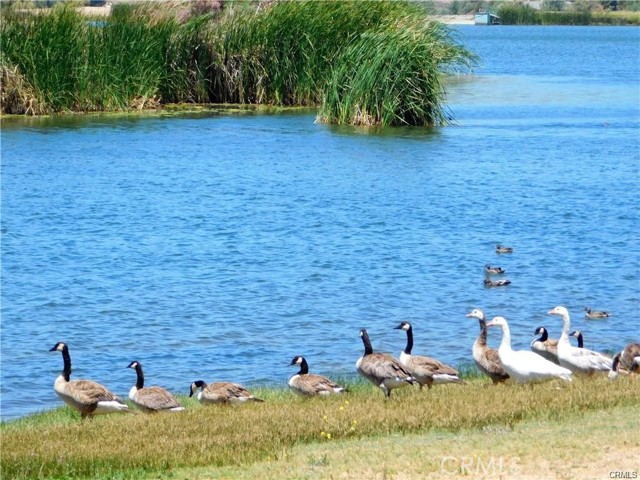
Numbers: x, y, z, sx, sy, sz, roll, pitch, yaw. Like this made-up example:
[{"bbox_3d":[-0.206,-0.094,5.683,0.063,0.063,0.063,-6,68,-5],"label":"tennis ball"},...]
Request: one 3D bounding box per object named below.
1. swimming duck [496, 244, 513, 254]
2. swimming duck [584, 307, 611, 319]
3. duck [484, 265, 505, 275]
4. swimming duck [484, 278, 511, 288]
[{"bbox_3d":[3.847,0.194,77.740,0.380,0.170,0.175,0,4,0],"label":"swimming duck"},{"bbox_3d":[4.578,1.192,61.550,0.450,0.195,0.180,0,4,0],"label":"swimming duck"},{"bbox_3d":[3.363,0.563,71.770,0.400,0.180,0.175,0,4,0],"label":"duck"},{"bbox_3d":[3.245,0.794,68.200,0.480,0.160,0.180,0,4,0],"label":"swimming duck"}]

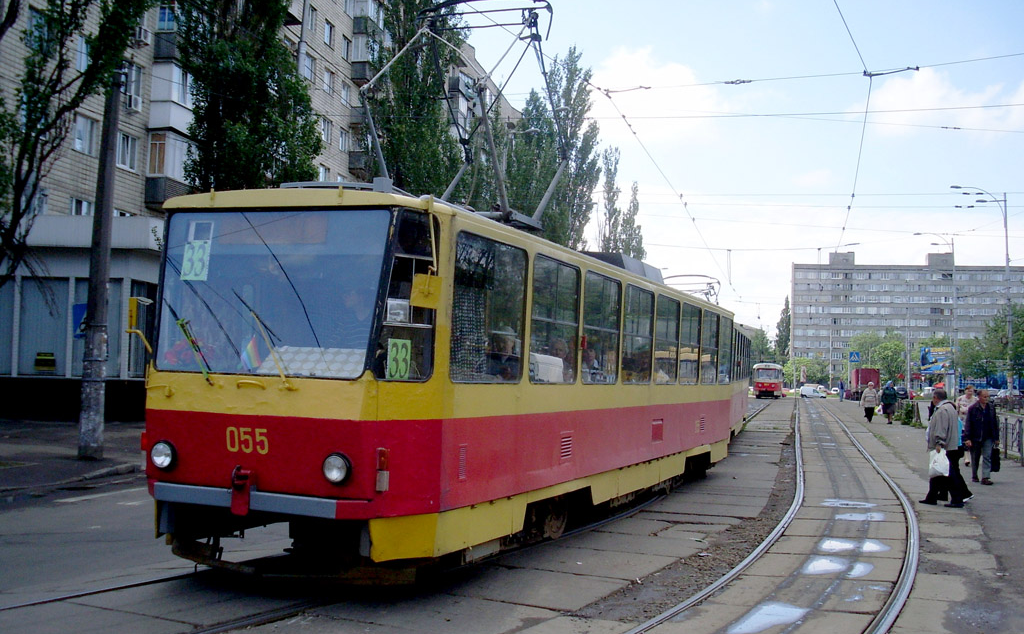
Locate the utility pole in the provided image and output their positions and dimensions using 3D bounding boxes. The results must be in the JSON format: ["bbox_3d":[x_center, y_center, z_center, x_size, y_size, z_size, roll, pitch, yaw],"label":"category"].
[{"bbox_3d":[-7.666,-1.013,21.287,0.420,7.280,0.420,2,-3,14],"label":"utility pole"}]

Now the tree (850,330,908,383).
[{"bbox_3d":[53.796,6.312,165.000,8.800,8.954,8.000,1,-3,14],"label":"tree"}]

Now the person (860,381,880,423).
[{"bbox_3d":[13.798,3.295,43.300,0.620,1.575,0.420,1,-3,16],"label":"person"}]

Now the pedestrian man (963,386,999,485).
[{"bbox_3d":[8.520,2.178,20.400,0.620,1.706,0.480,1,-3,12],"label":"pedestrian man"}]

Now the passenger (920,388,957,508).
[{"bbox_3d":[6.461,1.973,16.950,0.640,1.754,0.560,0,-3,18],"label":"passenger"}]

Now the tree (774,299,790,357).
[{"bbox_3d":[56.550,5.854,235.000,3.600,20.697,3.600,1,-3,14],"label":"tree"}]

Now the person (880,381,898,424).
[{"bbox_3d":[14.541,3.303,43.300,0.600,1.637,0.420,1,-3,16],"label":"person"}]

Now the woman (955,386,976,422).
[{"bbox_3d":[9.239,2.236,22.800,0.520,1.694,0.400,1,-3,16],"label":"woman"}]

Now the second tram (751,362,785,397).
[{"bbox_3d":[24.268,5.983,105.774,2.500,3.100,14.500,1,-3,14],"label":"second tram"}]

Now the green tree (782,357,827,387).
[{"bbox_3d":[53.525,10.669,205.000,8.400,6.565,7.500,1,-3,14],"label":"green tree"}]

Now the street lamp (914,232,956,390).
[{"bbox_3d":[31.910,0.128,84.700,3.100,12.990,0.400,1,-3,14],"label":"street lamp"}]

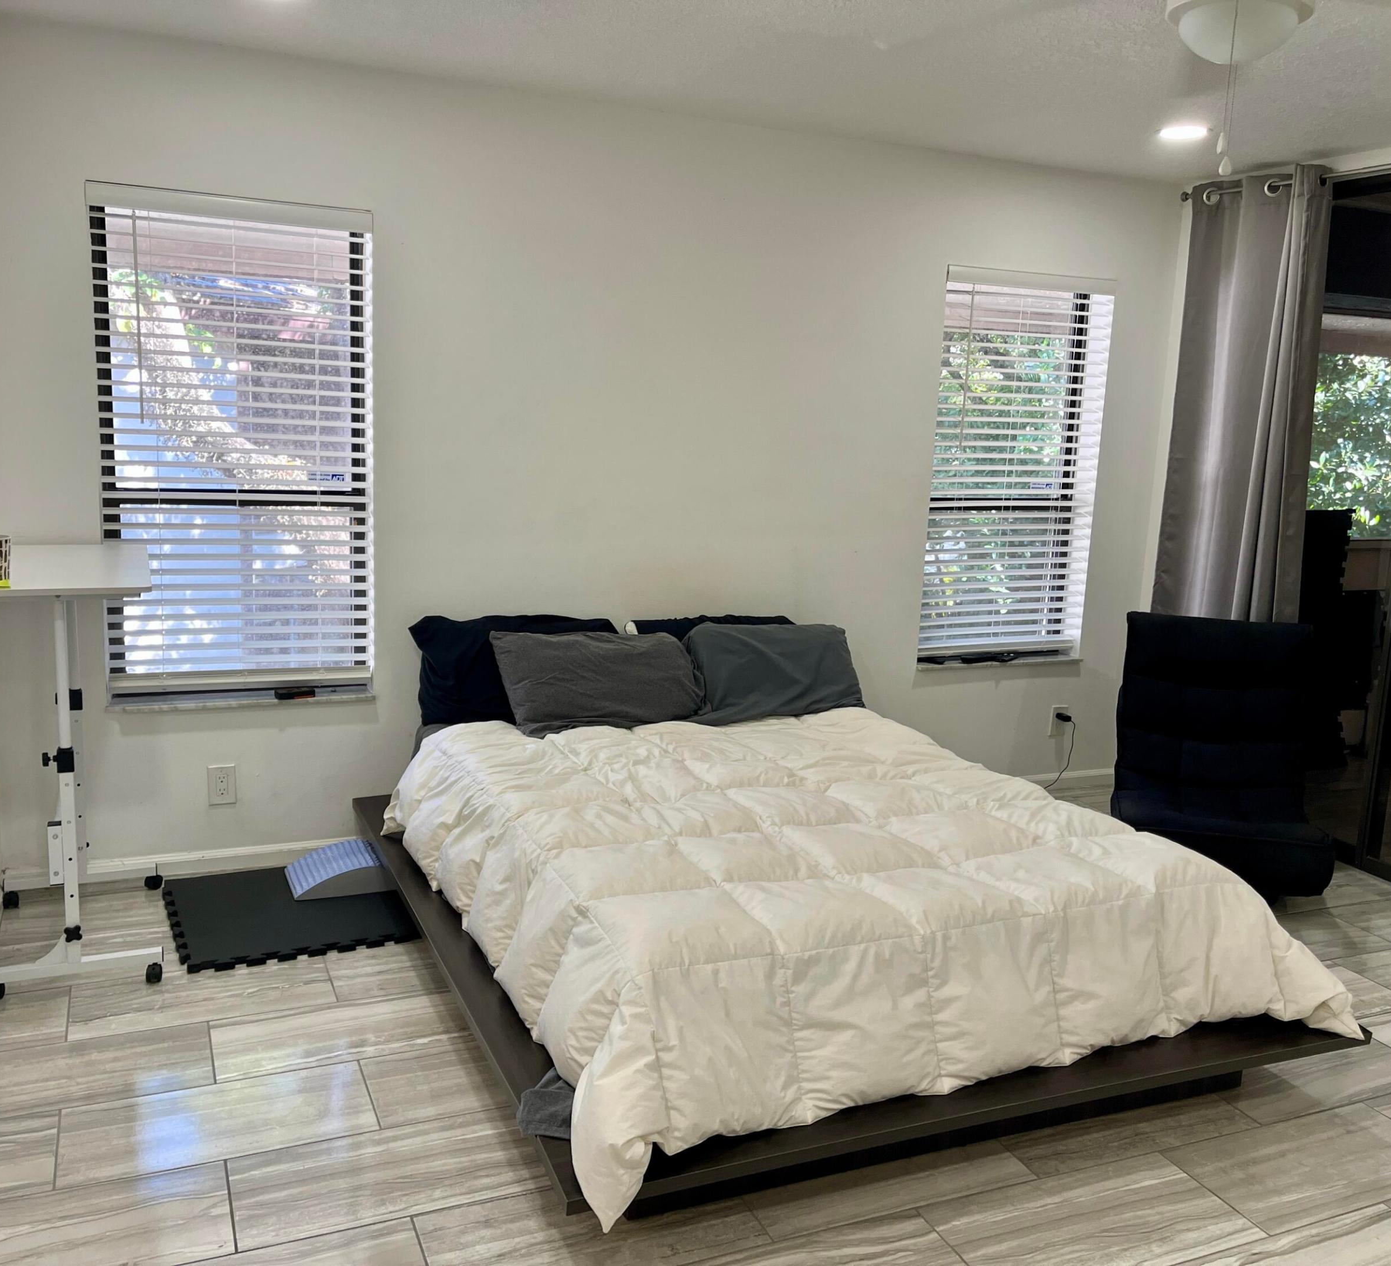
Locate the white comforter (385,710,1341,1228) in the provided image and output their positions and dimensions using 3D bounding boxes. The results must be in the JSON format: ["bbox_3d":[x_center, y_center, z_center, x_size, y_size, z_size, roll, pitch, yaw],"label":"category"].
[{"bbox_3d":[0.260,0.583,3.325,1.779,0.369,2.119,-2,11,-23],"label":"white comforter"}]

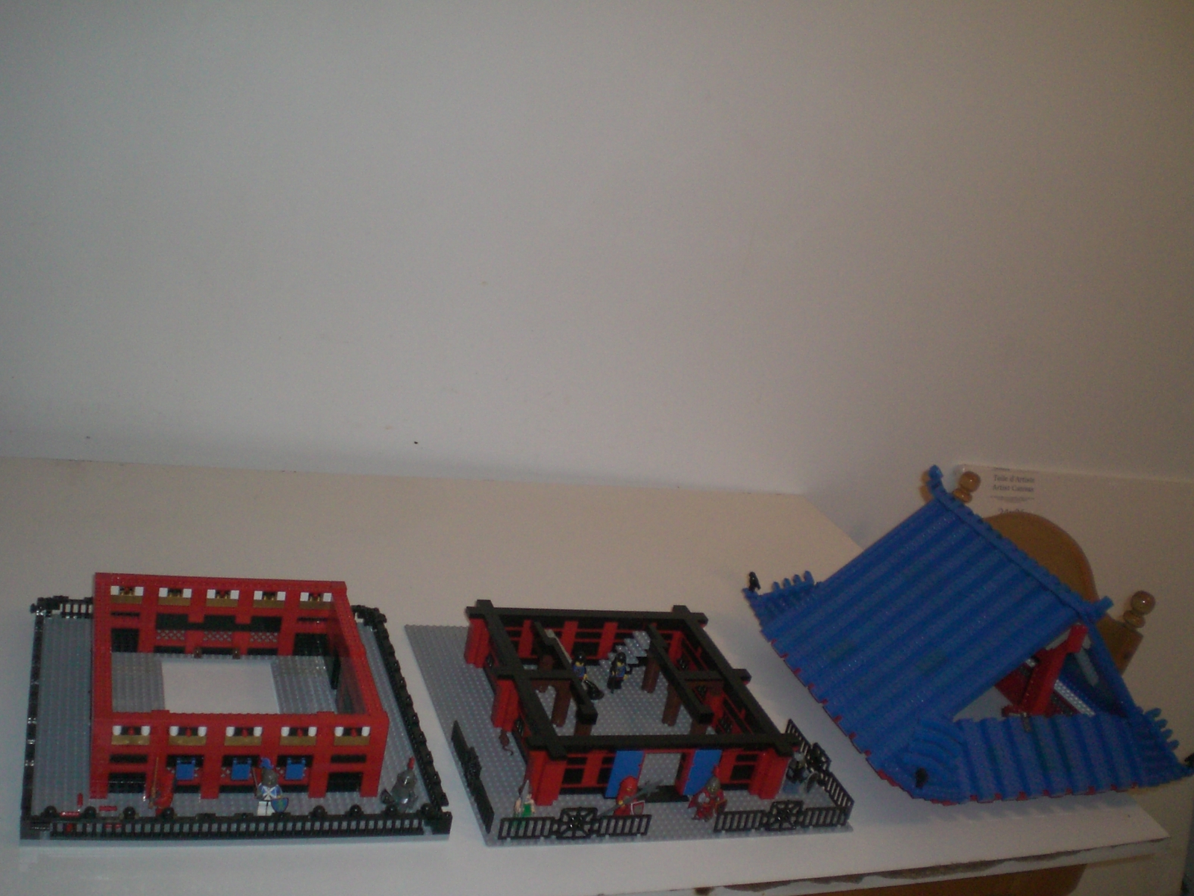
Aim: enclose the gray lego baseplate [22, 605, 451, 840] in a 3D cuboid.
[{"bbox_3d":[-0.348,0.244,1.247,0.354,0.025,0.354,5,22,-21],"label":"gray lego baseplate"}]

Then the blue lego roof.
[{"bbox_3d":[0.443,0.197,1.510,0.384,0.234,0.394,5,22,-22],"label":"blue lego roof"}]

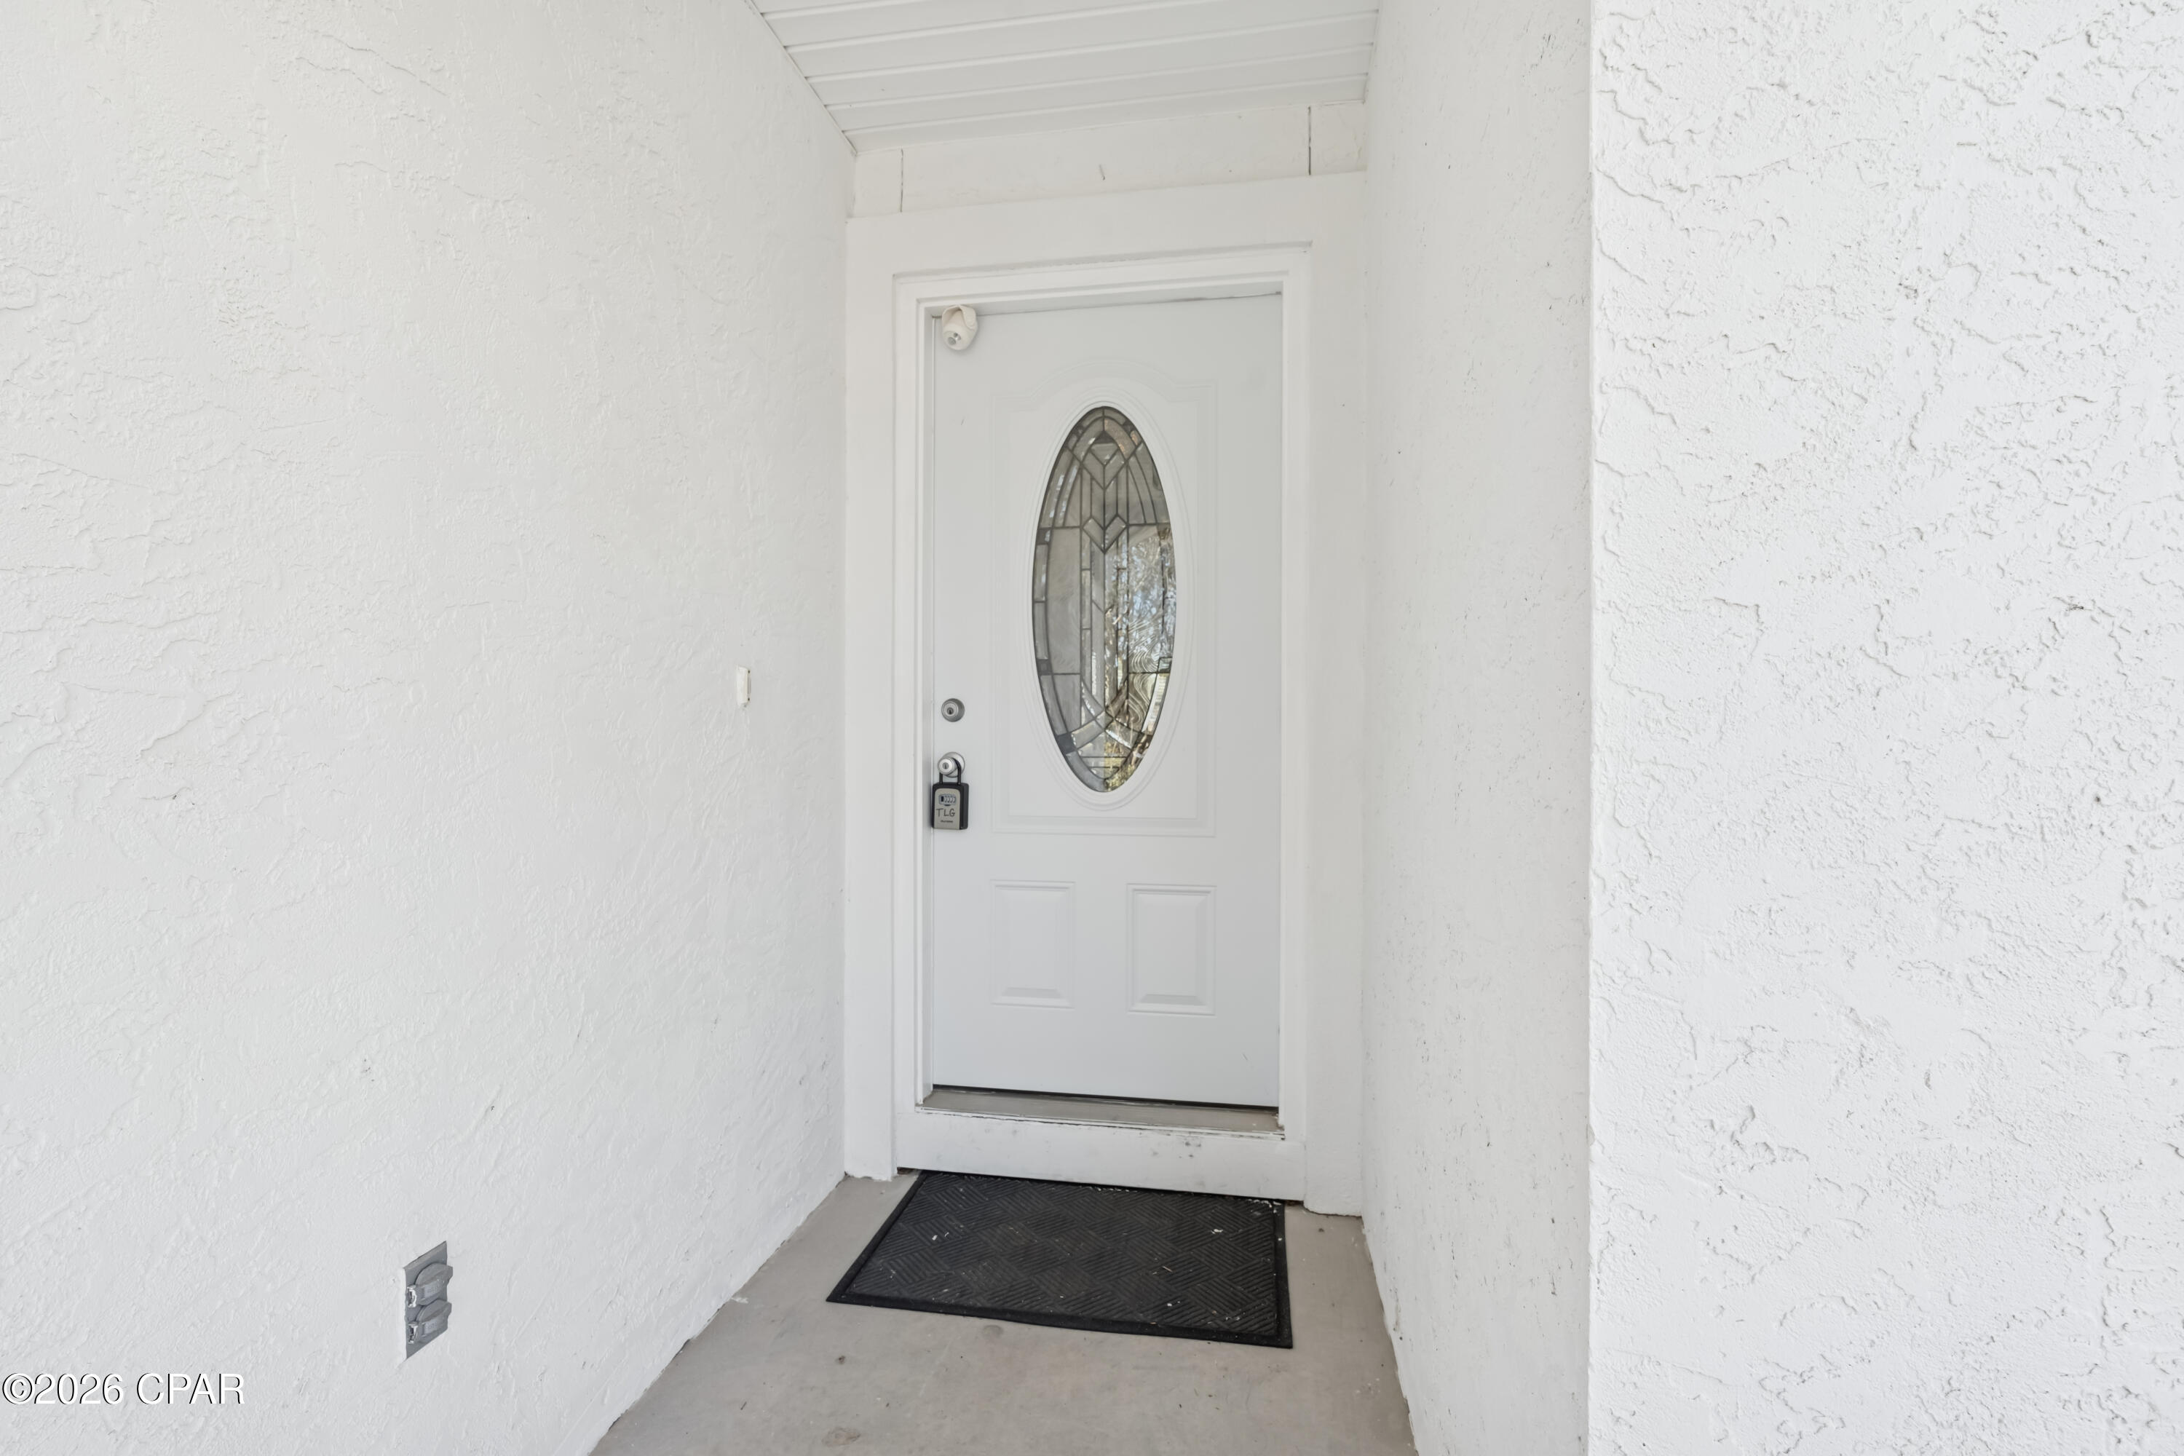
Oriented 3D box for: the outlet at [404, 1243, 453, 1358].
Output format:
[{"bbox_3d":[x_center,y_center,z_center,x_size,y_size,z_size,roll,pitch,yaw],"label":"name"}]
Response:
[{"bbox_3d":[-0.811,0.704,1.193,0.025,0.114,0.067,0,1,9],"label":"outlet"}]

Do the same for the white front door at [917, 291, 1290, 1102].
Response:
[{"bbox_3d":[0.029,-0.063,2.488,0.905,2.030,0.045,0,1,9],"label":"white front door"}]

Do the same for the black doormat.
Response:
[{"bbox_3d":[-0.030,1.124,2.127,0.905,0.012,0.575,0,1,9],"label":"black doormat"}]

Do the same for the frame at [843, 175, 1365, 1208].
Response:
[{"bbox_3d":[0.017,-0.071,2.404,1.260,2.400,0.150,0,1,9],"label":"frame"}]

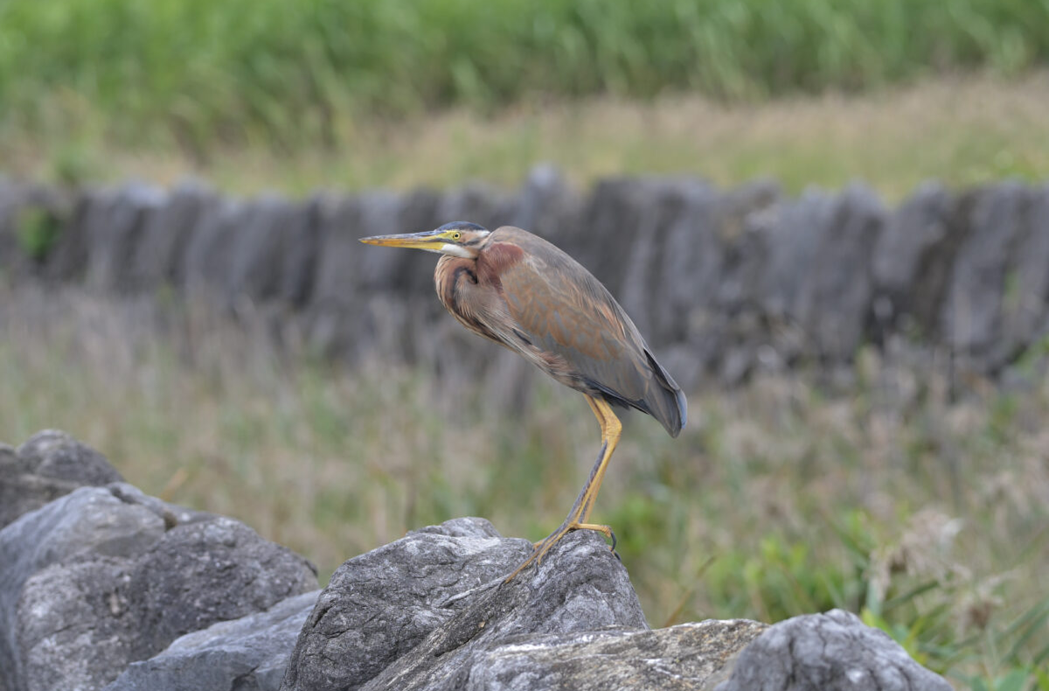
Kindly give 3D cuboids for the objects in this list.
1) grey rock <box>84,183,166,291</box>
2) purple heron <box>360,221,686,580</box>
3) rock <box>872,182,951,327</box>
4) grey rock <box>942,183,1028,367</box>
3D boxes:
[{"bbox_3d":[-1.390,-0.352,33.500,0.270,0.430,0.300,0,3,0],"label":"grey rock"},{"bbox_3d":[-0.002,0.076,13.100,0.440,0.485,0.160,1,3,13],"label":"purple heron"},{"bbox_3d":[1.279,-0.302,31.800,0.250,0.480,0.300,0,3,0],"label":"rock"},{"bbox_3d":[1.525,-0.233,31.800,0.270,0.600,0.320,0,3,0],"label":"grey rock"}]

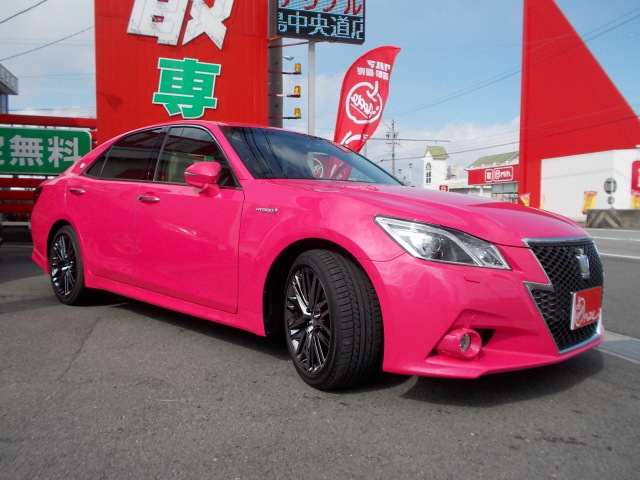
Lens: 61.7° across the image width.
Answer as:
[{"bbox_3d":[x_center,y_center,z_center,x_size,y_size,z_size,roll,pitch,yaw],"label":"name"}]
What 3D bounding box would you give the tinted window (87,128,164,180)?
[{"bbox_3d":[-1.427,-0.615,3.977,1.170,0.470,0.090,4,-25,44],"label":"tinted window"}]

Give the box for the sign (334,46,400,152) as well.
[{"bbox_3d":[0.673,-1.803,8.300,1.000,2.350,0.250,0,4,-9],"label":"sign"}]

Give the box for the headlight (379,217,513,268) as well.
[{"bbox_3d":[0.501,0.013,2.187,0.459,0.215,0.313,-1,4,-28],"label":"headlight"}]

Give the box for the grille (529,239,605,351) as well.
[{"bbox_3d":[1.189,0.233,2.467,0.190,0.500,0.930,4,5,44],"label":"grille"}]

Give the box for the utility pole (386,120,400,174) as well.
[{"bbox_3d":[8.499,-8.383,62.000,1.600,11.000,0.900,0,4,-11],"label":"utility pole"}]

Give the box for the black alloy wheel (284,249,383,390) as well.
[{"bbox_3d":[0.034,0.361,2.507,0.235,0.660,0.660,-1,4,-25],"label":"black alloy wheel"}]

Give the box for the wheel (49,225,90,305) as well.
[{"bbox_3d":[-2.025,0.213,4.472,0.660,0.660,0.235,4,5,44],"label":"wheel"}]

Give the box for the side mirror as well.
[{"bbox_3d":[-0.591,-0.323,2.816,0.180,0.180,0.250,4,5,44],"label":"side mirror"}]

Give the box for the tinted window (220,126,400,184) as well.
[{"bbox_3d":[0.010,-0.531,3.560,1.400,0.160,0.800,-3,36,-46],"label":"tinted window"}]

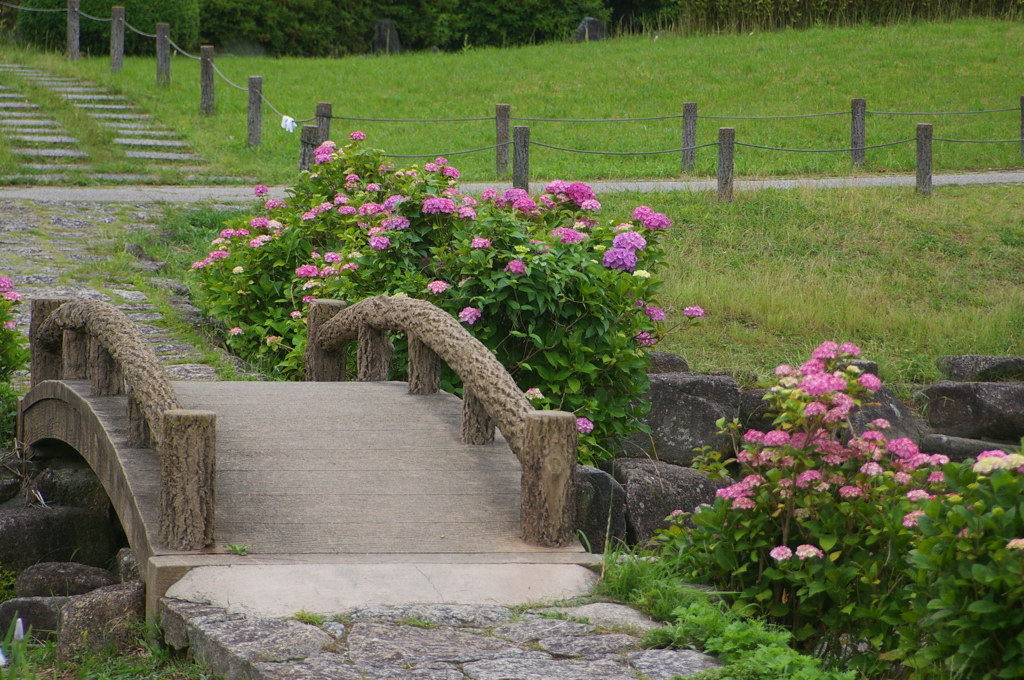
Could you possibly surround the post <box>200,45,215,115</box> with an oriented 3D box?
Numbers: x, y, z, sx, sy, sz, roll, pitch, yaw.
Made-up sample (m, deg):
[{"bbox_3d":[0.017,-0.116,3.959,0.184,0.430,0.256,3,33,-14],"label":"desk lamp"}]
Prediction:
[{"bbox_3d":[-3.146,-2.686,46.080,0.132,0.723,0.132,1,5,0],"label":"post"}]

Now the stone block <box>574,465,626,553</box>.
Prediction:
[{"bbox_3d":[0.356,0.753,19.712,0.320,0.384,0.346,1,5,0],"label":"stone block"}]

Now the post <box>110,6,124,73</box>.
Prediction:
[{"bbox_3d":[-4.381,-3.332,49.536,0.132,0.730,0.132,1,5,0],"label":"post"}]

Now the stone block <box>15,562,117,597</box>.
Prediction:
[{"bbox_3d":[-1.704,0.926,17.024,0.384,0.166,0.282,1,5,0],"label":"stone block"}]

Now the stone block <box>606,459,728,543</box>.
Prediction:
[{"bbox_3d":[0.709,0.742,20.480,0.563,0.371,0.422,1,5,0],"label":"stone block"}]

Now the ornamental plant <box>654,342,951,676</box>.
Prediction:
[{"bbox_3d":[0.942,0.546,14.464,0.934,1.011,0.870,1,5,0],"label":"ornamental plant"}]

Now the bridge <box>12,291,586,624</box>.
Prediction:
[{"bbox_3d":[-1.011,0.286,18.153,1.562,0.922,5.568,0,5,-11],"label":"bridge"}]

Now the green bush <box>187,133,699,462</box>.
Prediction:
[{"bbox_3d":[-0.331,-0.253,21.888,2.496,1.472,1.920,1,5,0],"label":"green bush"}]

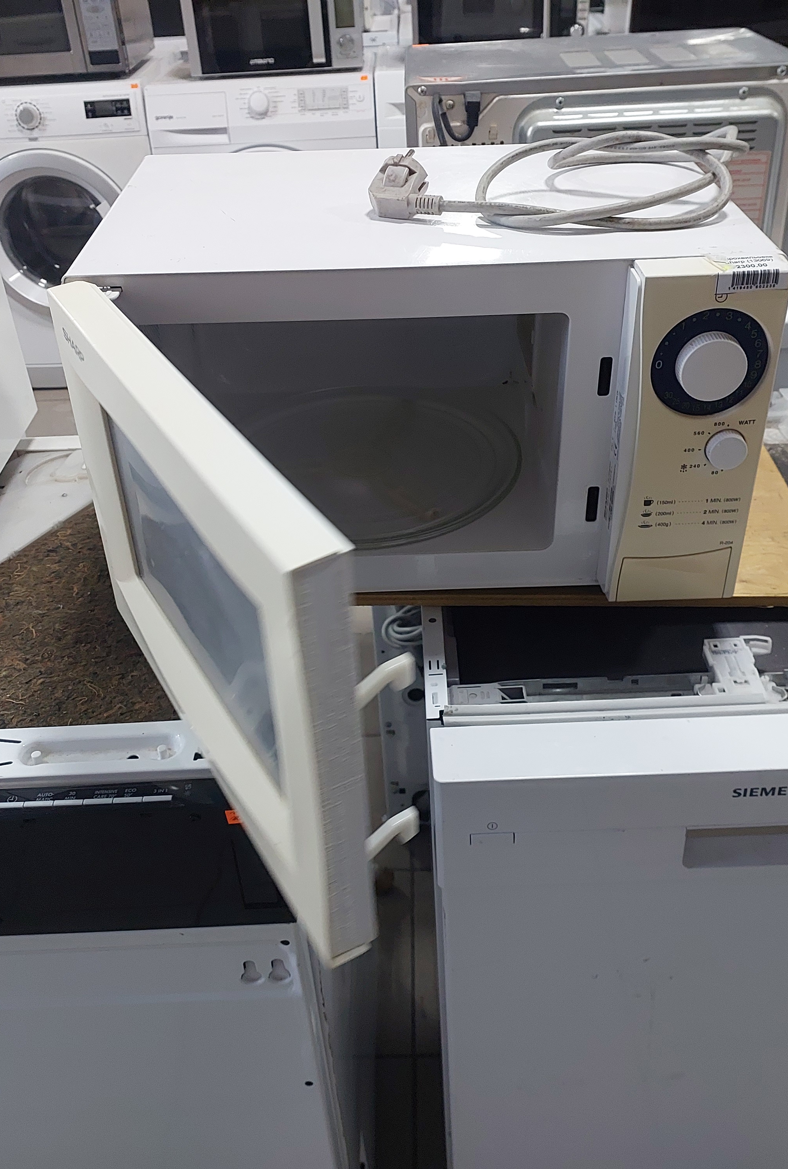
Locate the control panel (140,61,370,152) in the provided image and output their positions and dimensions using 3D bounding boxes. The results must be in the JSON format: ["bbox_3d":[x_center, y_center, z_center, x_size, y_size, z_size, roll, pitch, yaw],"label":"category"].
[{"bbox_3d":[-0.345,-1.252,2.733,0.592,0.142,0.055,-5,35,-4],"label":"control panel"}]

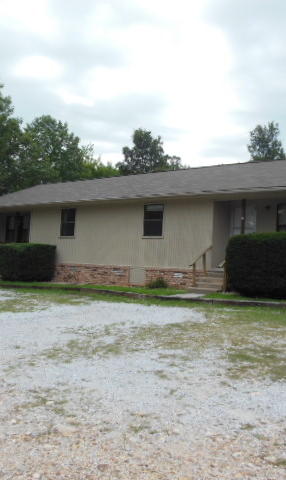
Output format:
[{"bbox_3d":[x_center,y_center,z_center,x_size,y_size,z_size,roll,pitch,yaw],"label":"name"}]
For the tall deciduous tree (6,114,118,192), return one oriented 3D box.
[{"bbox_3d":[-6.662,-3.547,35.624,8.800,12.338,8.800,0,-4,37],"label":"tall deciduous tree"}]

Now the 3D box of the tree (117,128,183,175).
[{"bbox_3d":[0.255,-3.451,42.582,6.800,13.701,6.800,0,-4,37],"label":"tree"}]

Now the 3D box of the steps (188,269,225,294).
[{"bbox_3d":[2.138,1.283,14.264,1.055,0.714,1.129,0,-4,37],"label":"steps"}]

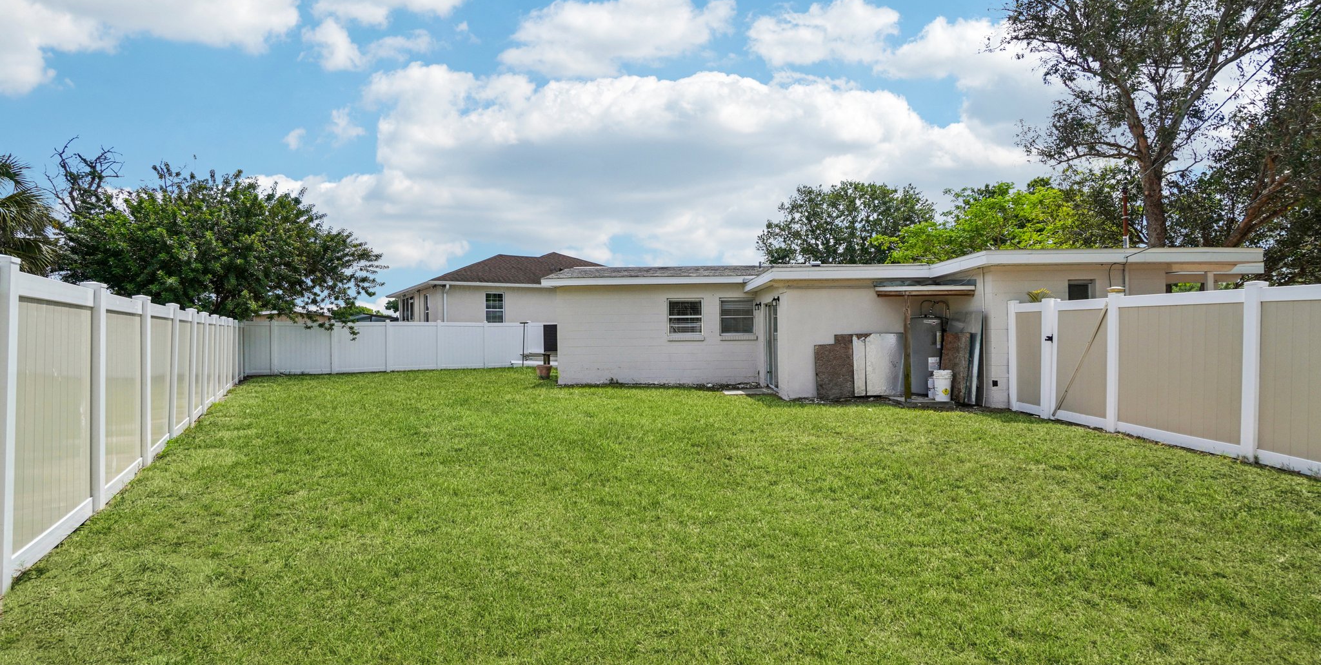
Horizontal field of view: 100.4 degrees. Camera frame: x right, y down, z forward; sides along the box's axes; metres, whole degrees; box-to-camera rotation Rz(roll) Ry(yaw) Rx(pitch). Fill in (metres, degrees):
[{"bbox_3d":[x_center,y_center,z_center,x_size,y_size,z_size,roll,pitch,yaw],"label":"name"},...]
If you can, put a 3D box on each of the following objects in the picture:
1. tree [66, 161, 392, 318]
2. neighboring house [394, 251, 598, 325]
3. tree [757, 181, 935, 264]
[{"bbox_3d":[-14.100,-2.000,18.200,9.200,6.900,8.600,0,0,0],"label":"tree"},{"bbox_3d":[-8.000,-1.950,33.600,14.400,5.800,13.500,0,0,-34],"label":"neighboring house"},{"bbox_3d":[11.200,-3.750,33.000,10.800,10.400,10.400,0,0,0],"label":"tree"}]

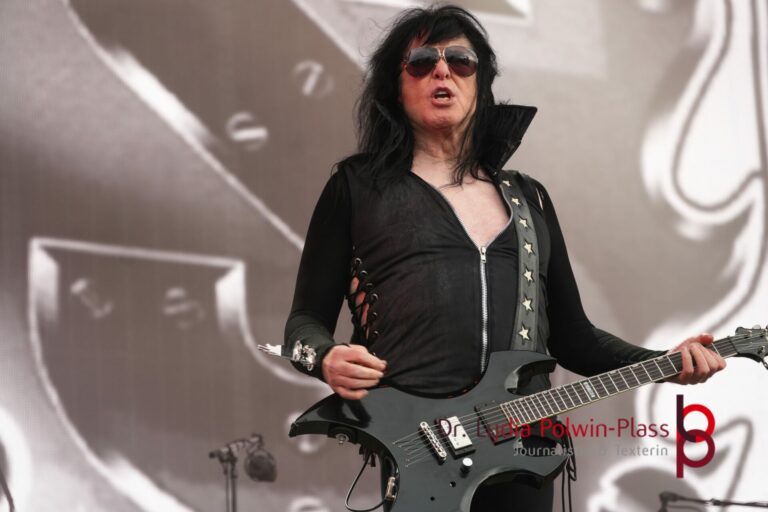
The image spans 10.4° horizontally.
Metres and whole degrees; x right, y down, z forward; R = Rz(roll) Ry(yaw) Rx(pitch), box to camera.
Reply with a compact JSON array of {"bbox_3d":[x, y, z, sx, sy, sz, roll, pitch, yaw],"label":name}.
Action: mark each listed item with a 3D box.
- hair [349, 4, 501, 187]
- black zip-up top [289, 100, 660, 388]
[{"bbox_3d":[0.080,-0.315,8.300,0.280,0.350,0.260,1,-8,-8],"label":"hair"},{"bbox_3d":[0.172,-0.001,8.220,0.700,0.590,0.380,4,-9,-25],"label":"black zip-up top"}]

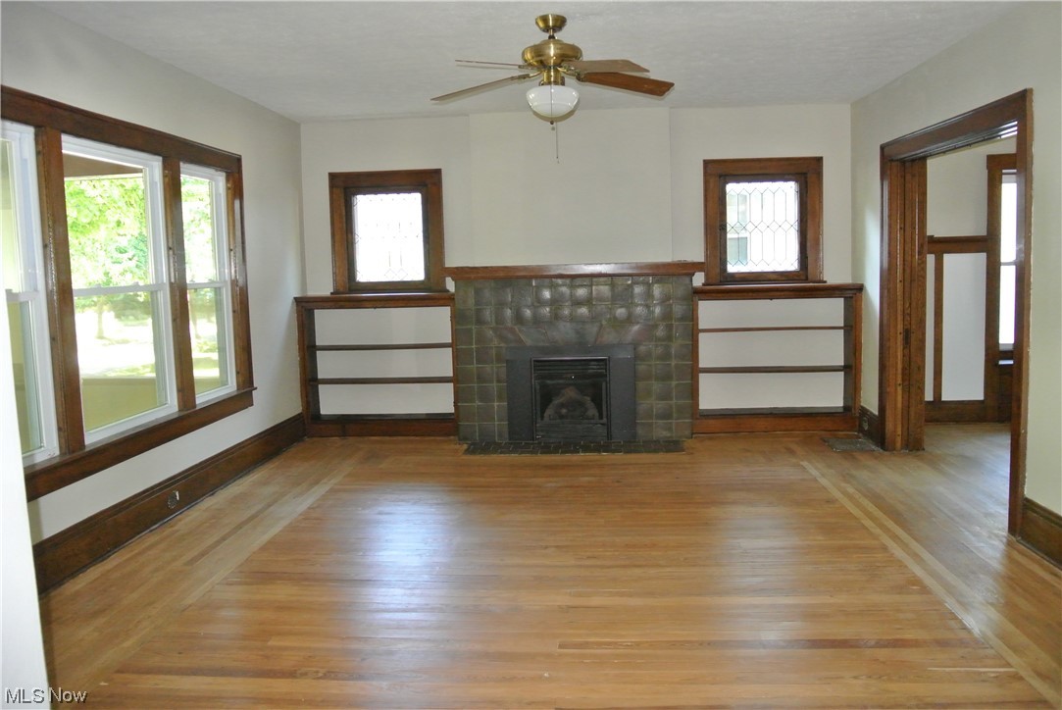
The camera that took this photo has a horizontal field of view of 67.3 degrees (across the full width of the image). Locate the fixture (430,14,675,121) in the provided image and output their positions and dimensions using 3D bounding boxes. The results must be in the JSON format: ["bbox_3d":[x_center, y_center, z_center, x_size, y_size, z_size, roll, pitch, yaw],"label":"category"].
[{"bbox_3d":[0.109,-1.407,3.916,1.280,0.503,1.280,-1,7,5],"label":"fixture"}]

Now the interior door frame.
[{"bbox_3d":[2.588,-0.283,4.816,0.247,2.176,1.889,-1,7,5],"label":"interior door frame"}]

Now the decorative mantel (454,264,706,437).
[{"bbox_3d":[0.364,-0.031,6.472,1.984,1.404,0.564,-1,7,5],"label":"decorative mantel"}]

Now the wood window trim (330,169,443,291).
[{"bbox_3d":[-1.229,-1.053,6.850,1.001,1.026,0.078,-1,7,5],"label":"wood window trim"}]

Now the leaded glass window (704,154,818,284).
[{"bbox_3d":[1.923,-1.093,6.584,0.969,1.030,0.078,-1,7,5],"label":"leaded glass window"}]

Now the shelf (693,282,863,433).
[{"bbox_3d":[1.978,0.024,6.541,1.334,1.206,0.337,-1,7,5],"label":"shelf"}]

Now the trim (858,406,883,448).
[{"bbox_3d":[2.604,0.550,6.126,0.031,0.225,0.503,-1,7,5],"label":"trim"}]

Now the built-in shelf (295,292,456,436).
[{"bbox_3d":[-1.272,0.075,6.817,1.336,1.192,0.337,-1,7,5],"label":"built-in shelf"}]

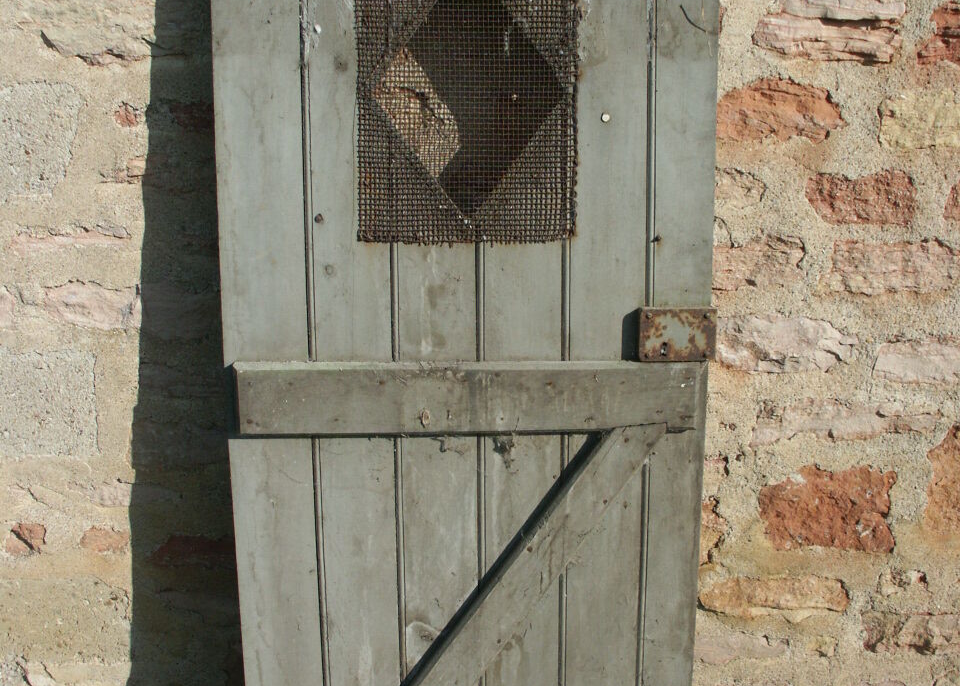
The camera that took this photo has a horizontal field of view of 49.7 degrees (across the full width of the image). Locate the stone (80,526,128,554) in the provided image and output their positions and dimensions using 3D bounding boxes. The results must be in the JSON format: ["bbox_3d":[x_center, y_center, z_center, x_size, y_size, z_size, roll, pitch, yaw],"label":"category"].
[{"bbox_3d":[-0.677,0.347,1.904,0.092,0.056,0.060,0,17,0],"label":"stone"}]

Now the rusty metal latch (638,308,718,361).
[{"bbox_3d":[0.308,-0.014,1.621,0.121,0.082,0.024,0,11,0],"label":"rusty metal latch"}]

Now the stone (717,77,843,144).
[{"bbox_3d":[0.469,-0.384,1.699,0.221,0.103,0.090,0,17,0],"label":"stone"}]

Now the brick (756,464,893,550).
[{"bbox_3d":[0.624,0.283,1.906,0.248,0.169,0.100,0,17,0],"label":"brick"}]

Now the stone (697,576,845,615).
[{"bbox_3d":[0.543,0.454,1.947,0.273,0.083,0.080,0,17,0],"label":"stone"}]

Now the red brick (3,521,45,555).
[{"bbox_3d":[-0.823,0.345,1.904,0.076,0.068,0.060,0,17,0],"label":"red brick"}]

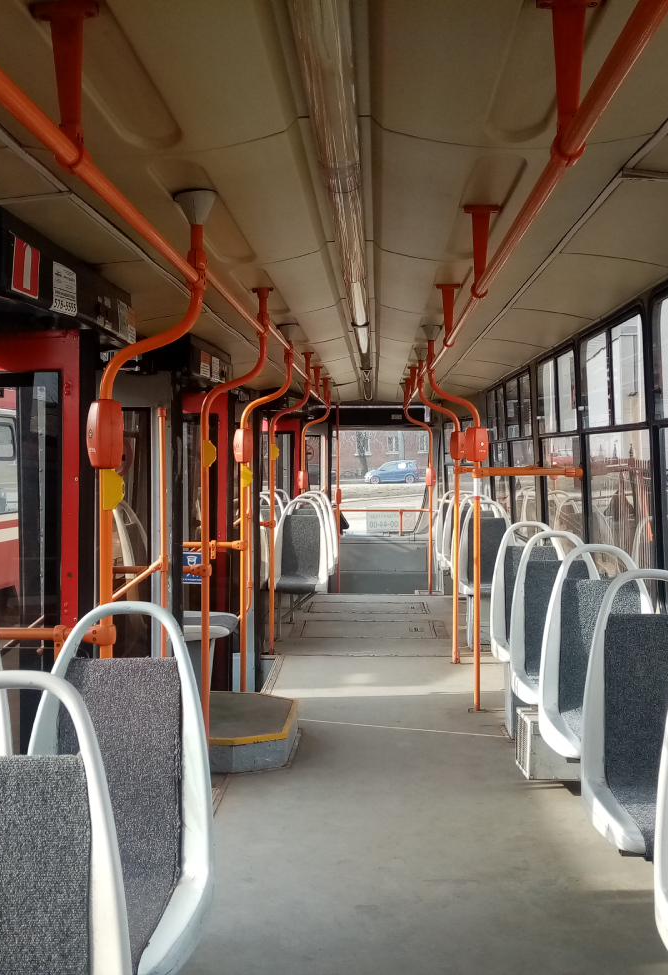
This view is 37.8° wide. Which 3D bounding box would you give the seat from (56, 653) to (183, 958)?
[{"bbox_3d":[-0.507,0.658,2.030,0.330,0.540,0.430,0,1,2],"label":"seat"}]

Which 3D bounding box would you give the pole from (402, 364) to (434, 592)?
[{"bbox_3d":[0.863,0.027,10.000,0.320,2.150,0.070,0,2,3],"label":"pole"}]

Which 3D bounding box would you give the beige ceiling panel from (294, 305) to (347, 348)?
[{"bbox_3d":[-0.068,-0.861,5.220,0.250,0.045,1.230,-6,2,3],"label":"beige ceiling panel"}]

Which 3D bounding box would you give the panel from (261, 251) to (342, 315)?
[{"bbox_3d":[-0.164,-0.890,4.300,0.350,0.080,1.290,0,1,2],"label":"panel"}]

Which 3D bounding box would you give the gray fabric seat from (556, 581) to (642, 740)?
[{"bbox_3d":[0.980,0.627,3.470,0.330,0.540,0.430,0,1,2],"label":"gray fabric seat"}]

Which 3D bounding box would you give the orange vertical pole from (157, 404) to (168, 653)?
[{"bbox_3d":[-0.728,0.299,4.150,0.045,1.290,0.045,0,2,3],"label":"orange vertical pole"}]

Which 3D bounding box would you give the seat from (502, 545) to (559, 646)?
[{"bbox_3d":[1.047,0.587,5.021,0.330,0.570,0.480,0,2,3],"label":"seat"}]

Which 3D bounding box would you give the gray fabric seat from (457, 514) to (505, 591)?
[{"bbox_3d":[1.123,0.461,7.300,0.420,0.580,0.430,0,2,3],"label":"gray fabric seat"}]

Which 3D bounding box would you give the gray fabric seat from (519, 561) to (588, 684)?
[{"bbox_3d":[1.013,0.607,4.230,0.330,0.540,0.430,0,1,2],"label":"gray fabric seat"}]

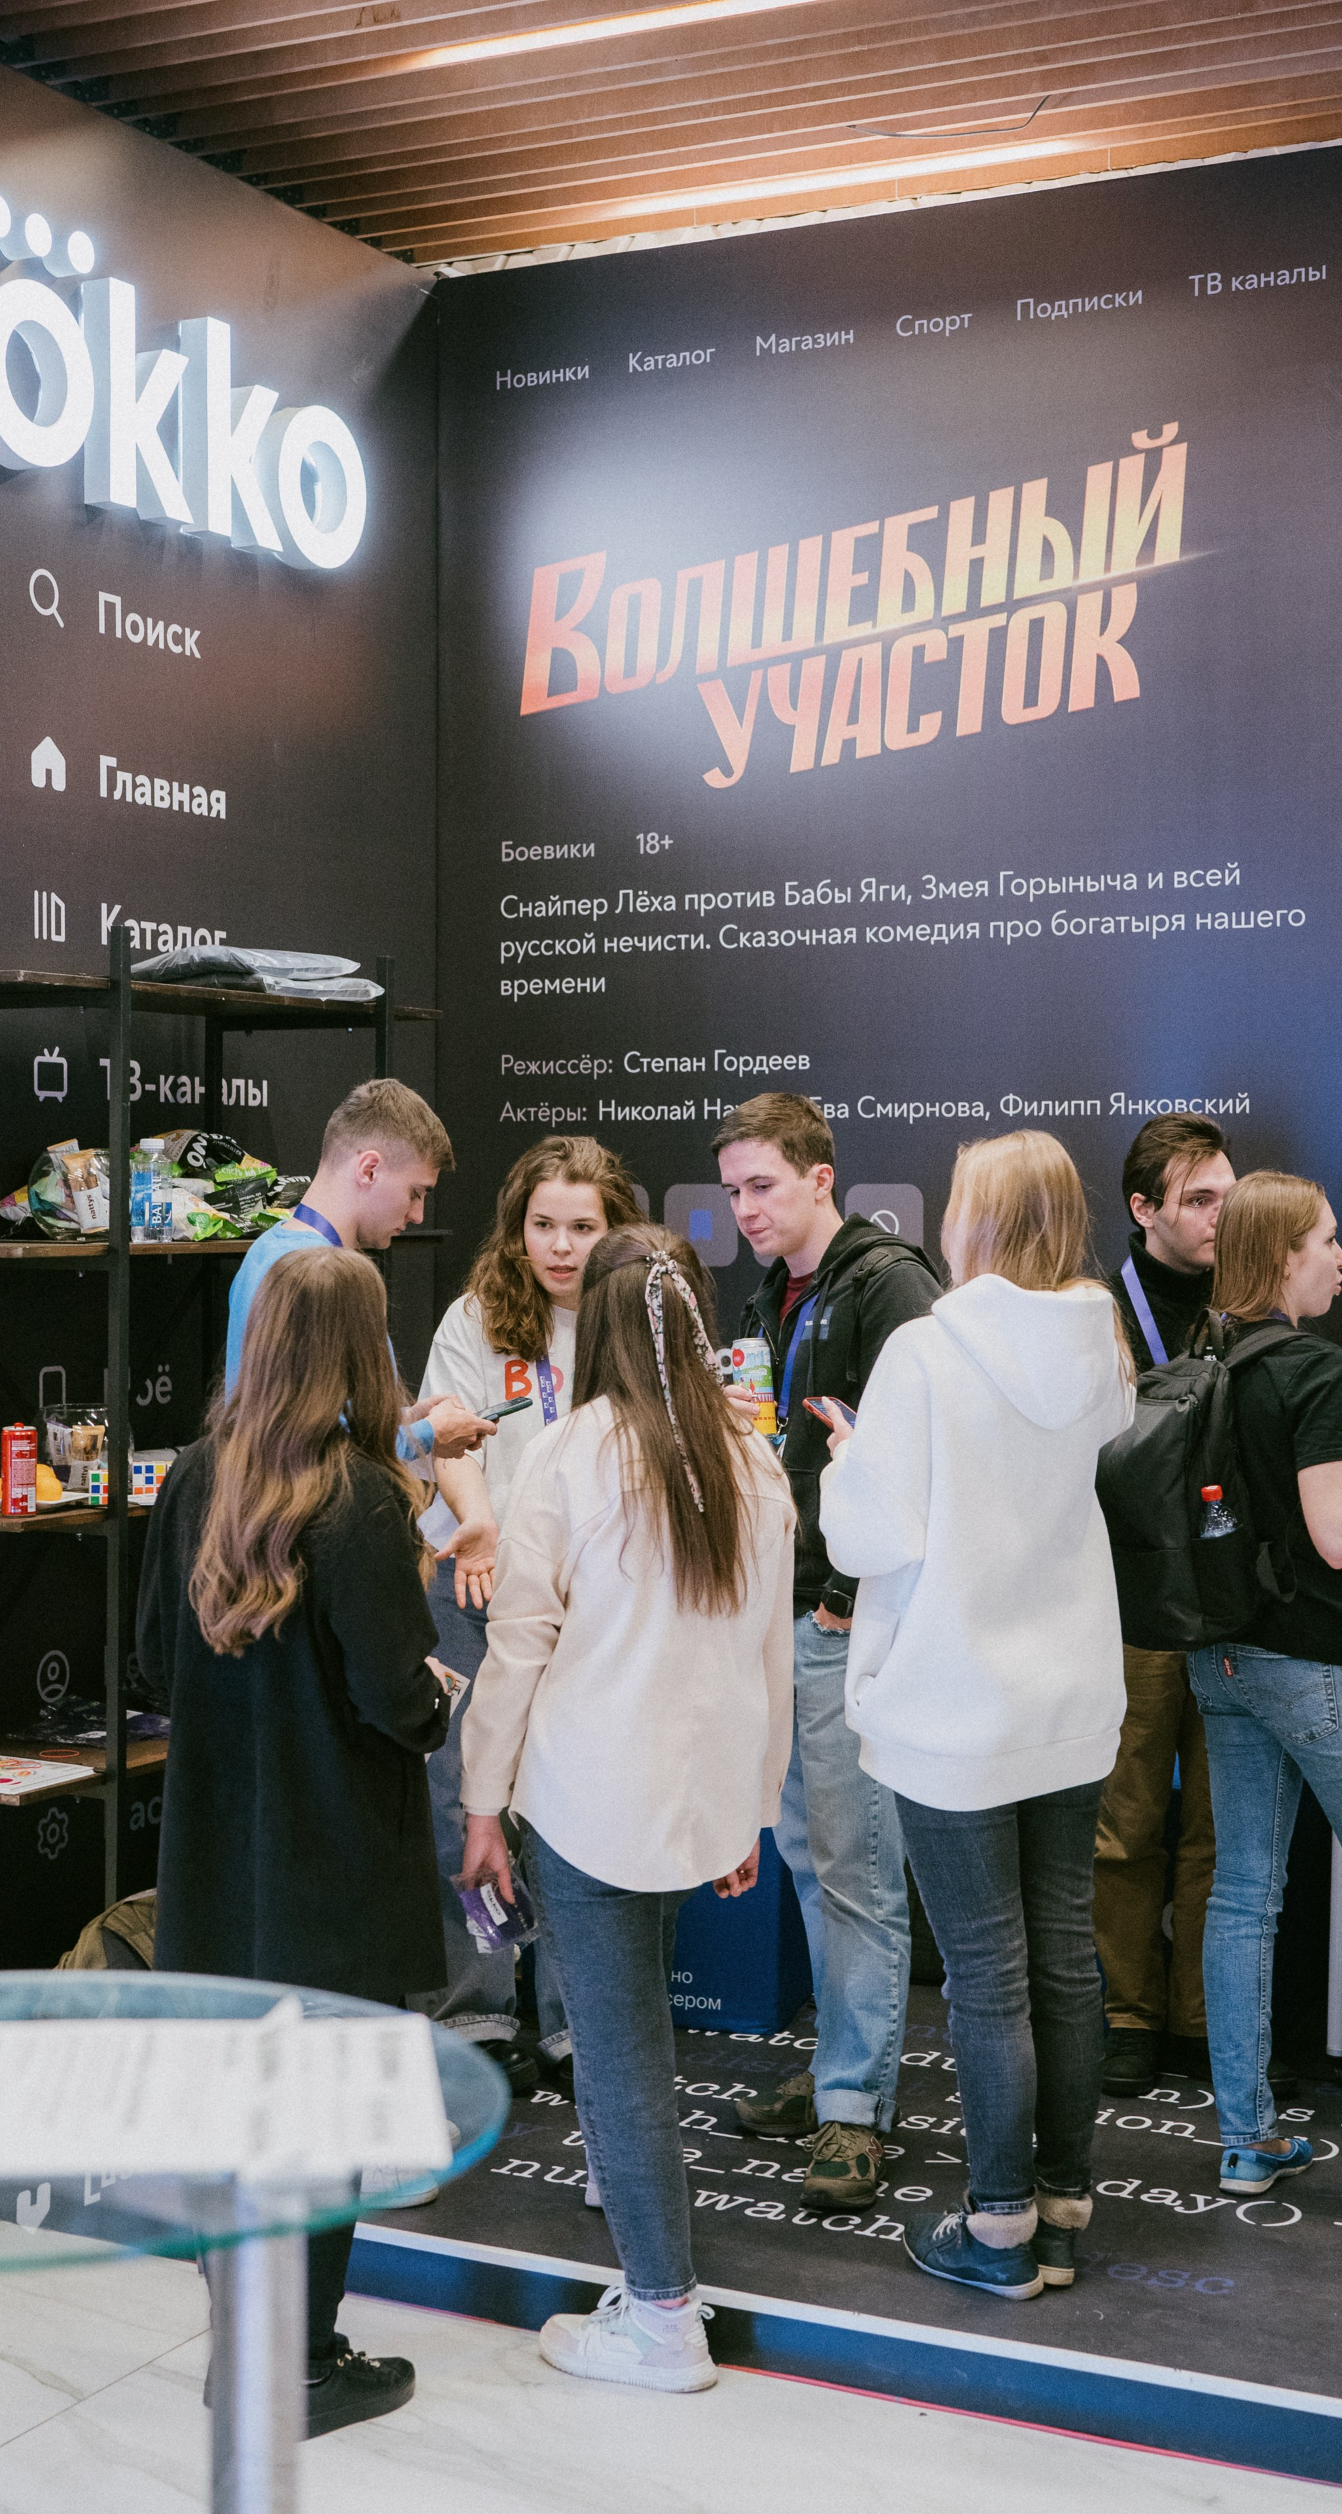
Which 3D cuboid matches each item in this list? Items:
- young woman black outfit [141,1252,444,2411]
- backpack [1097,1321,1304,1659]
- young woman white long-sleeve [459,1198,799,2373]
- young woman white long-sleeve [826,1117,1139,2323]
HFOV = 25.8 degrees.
[{"bbox_3d":[-0.531,0.799,4.130,0.450,1.640,0.400,1,2,32],"label":"young woman black outfit"},{"bbox_3d":[0.818,0.360,4.570,0.200,0.490,0.310,4,-1,-33],"label":"backpack"},{"bbox_3d":[-0.064,0.788,4.340,0.490,1.655,0.440,0,2,-18],"label":"young woman white long-sleeve"},{"bbox_3d":[0.462,0.661,4.360,0.460,1.685,0.400,-1,2,-36],"label":"young woman white long-sleeve"}]

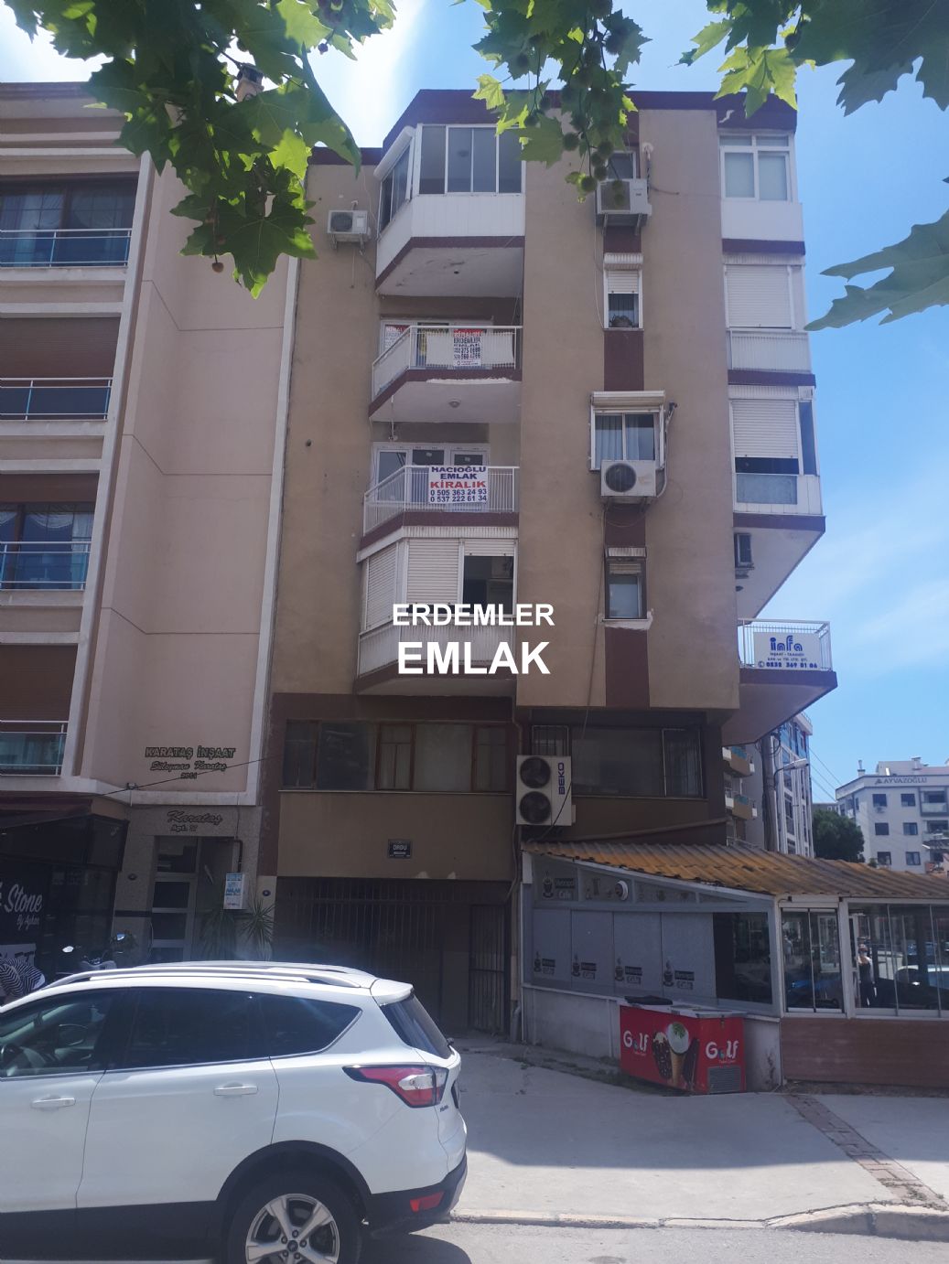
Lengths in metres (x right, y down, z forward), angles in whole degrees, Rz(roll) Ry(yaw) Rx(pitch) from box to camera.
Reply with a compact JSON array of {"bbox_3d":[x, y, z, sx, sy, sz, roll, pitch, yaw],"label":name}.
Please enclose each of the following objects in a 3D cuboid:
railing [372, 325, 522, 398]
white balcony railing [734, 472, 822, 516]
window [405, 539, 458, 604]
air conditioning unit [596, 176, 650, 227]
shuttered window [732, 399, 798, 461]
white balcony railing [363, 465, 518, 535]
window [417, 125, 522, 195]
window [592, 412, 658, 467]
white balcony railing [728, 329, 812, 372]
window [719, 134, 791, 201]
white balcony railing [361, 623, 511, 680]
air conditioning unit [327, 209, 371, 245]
[{"bbox_3d":[-0.577,-4.995,18.591,2.864,0.859,1.333,1,-14,1],"label":"railing"},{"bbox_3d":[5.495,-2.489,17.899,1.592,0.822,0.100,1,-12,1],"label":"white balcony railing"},{"bbox_3d":[-0.704,-1.041,16.823,0.885,1.132,0.080,1,-15,1],"label":"window"},{"bbox_3d":[2.716,-7.938,18.234,0.913,0.730,0.330,1,-15,1],"label":"air conditioning unit"},{"bbox_3d":[5.357,-3.736,18.214,1.248,1.189,0.120,1,-12,1],"label":"shuttered window"},{"bbox_3d":[-0.669,-2.202,17.956,2.874,1.156,1.482,1,-14,1],"label":"white balcony railing"},{"bbox_3d":[-0.073,-9.299,19.510,2.076,1.569,0.120,1,-12,1],"label":"window"},{"bbox_3d":[2.647,-3.405,17.423,1.141,1.126,0.158,1,-14,1],"label":"window"},{"bbox_3d":[5.321,-5.085,17.795,1.489,0.827,0.100,1,-15,1],"label":"white balcony railing"},{"bbox_3d":[5.347,-8.860,18.811,1.340,1.488,0.100,1,-15,1],"label":"window"},{"bbox_3d":[-0.724,0.303,17.192,2.840,0.824,1.440,1,-14,2],"label":"white balcony railing"},{"bbox_3d":[-2.627,-8.515,20.734,0.819,0.531,0.300,1,-12,1],"label":"air conditioning unit"}]

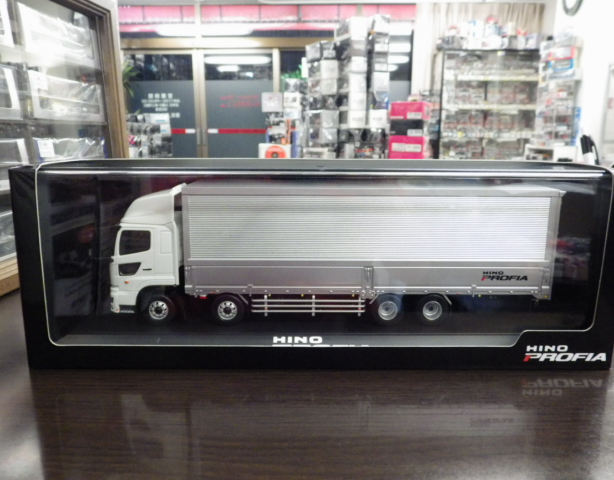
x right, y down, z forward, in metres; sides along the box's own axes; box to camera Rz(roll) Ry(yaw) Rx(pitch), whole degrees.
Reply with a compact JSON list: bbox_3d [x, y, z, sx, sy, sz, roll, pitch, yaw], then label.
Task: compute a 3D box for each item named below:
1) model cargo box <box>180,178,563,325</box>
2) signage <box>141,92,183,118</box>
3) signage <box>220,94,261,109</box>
[{"bbox_3d":[0.039,0.006,0.339,0.231,0.086,0.059,0,11,-2],"label":"model cargo box"},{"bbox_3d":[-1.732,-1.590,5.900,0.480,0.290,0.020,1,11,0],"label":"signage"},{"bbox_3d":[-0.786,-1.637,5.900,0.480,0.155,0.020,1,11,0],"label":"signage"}]

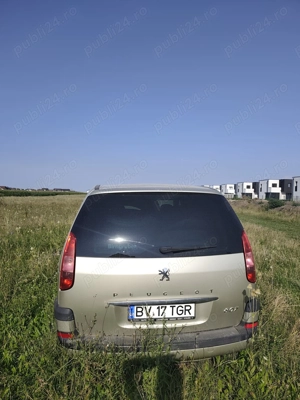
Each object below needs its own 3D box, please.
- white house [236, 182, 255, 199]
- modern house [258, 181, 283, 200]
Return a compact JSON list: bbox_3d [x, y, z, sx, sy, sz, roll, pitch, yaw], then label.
[{"bbox_3d":[39.850,-3.650,109.600,5.600,6.600,6.600,0,1,-5],"label":"white house"},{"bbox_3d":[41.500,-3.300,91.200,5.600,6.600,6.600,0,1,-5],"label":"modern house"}]

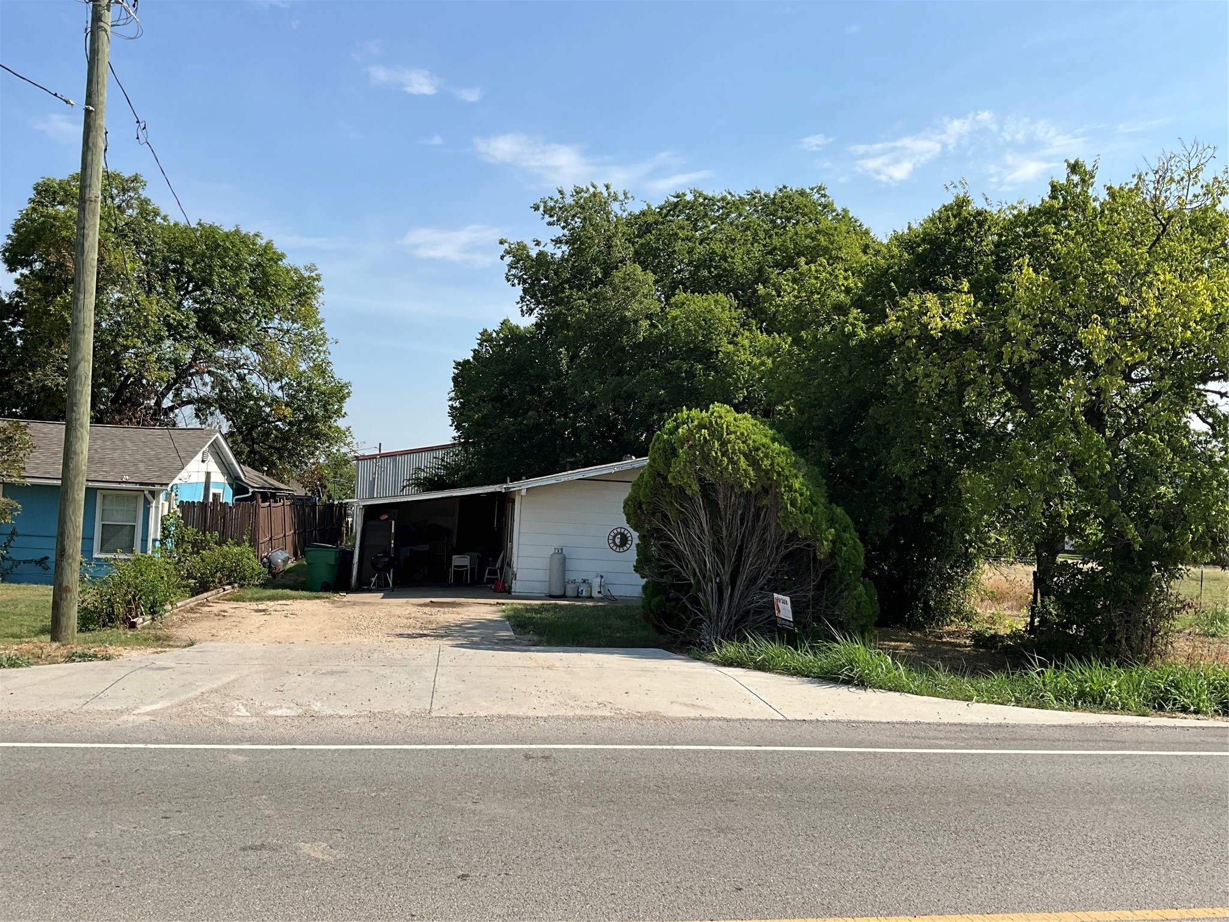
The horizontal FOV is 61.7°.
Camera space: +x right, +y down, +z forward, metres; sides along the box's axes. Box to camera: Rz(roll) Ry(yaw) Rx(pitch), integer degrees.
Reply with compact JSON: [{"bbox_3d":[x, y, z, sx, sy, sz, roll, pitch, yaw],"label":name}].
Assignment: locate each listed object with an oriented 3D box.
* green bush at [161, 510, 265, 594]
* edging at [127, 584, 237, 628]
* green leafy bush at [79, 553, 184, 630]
[{"bbox_3d":[-8.700,1.980,22.200,2.200,1.750,2.100,3,-5,-12],"label":"green bush"},{"bbox_3d":[-7.500,2.510,18.400,0.220,0.180,8.800,3,-5,-12],"label":"edging"},{"bbox_3d":[-7.380,2.000,15.700,1.500,1.100,2.100,3,-5,-12],"label":"green leafy bush"}]

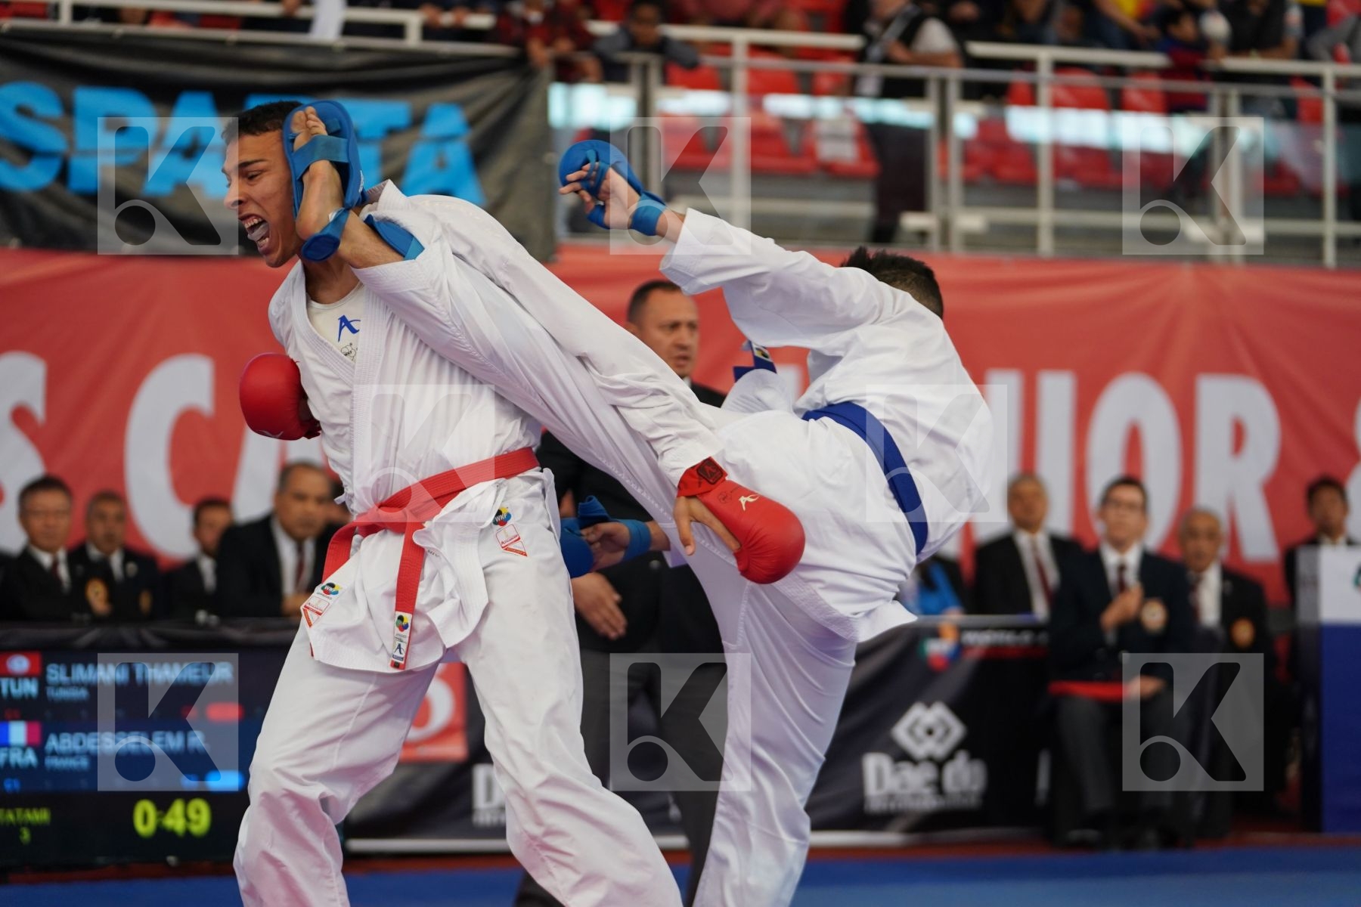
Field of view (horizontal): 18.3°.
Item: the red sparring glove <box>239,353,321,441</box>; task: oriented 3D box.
[{"bbox_3d":[-0.641,-0.086,6.950,0.110,0.125,0.210,3,-10,31],"label":"red sparring glove"}]

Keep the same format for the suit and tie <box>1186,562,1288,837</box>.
[{"bbox_3d":[1.979,0.892,15.500,0.520,0.970,0.660,-1,-2,13],"label":"suit and tie"}]

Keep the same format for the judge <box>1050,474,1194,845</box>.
[{"bbox_3d":[1.544,0.729,14.800,0.510,1.290,0.800,0,-2,2],"label":"judge"}]

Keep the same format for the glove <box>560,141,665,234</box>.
[{"bbox_3d":[-0.112,-0.438,7.000,0.125,0.205,0.105,-47,-1,30],"label":"glove"}]

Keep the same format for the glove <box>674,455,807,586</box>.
[{"bbox_3d":[0.103,0.106,6.800,0.220,0.115,0.110,45,-25,-12],"label":"glove"}]

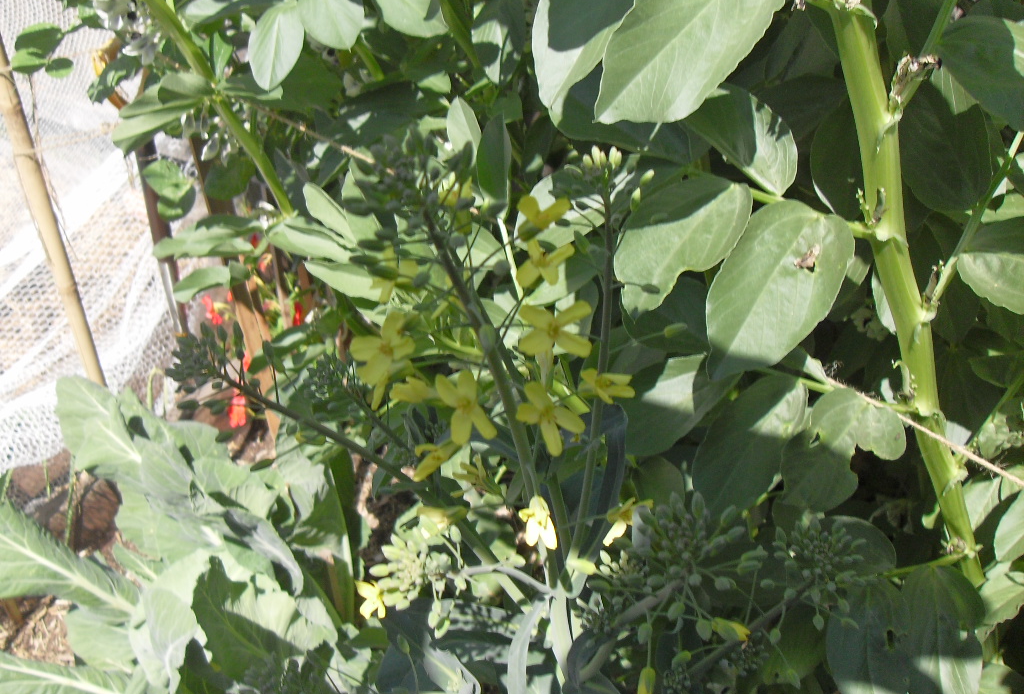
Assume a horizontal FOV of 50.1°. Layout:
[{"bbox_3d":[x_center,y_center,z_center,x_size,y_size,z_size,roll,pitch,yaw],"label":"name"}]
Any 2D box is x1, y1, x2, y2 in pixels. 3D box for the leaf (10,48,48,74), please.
[{"bbox_3d":[-0.265,-0.157,0.600,0.021,0.006,0.017,3,54,9],"label":"leaf"}]

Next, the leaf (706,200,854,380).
[{"bbox_3d":[0.120,-0.026,0.490,0.056,0.094,0.016,37,9,7],"label":"leaf"}]

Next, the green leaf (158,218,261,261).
[{"bbox_3d":[-0.184,-0.065,0.660,0.060,0.016,0.033,-22,46,-14],"label":"green leaf"}]

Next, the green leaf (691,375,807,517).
[{"bbox_3d":[0.102,0.043,0.470,0.039,0.013,0.074,38,77,22],"label":"green leaf"}]

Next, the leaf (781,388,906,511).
[{"bbox_3d":[0.151,0.047,0.500,0.050,0.067,0.016,37,9,7],"label":"leaf"}]

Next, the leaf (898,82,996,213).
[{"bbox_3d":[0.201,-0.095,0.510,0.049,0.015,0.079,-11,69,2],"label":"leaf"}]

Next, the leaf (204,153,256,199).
[{"bbox_3d":[-0.206,-0.125,0.800,0.038,0.036,0.012,1,11,5],"label":"leaf"}]

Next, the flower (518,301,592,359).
[{"bbox_3d":[0.015,-0.006,0.380,0.026,0.011,0.022,-6,62,-3],"label":"flower"}]

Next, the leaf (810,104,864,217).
[{"bbox_3d":[0.146,-0.083,0.485,0.032,0.012,0.056,3,73,13],"label":"leaf"}]

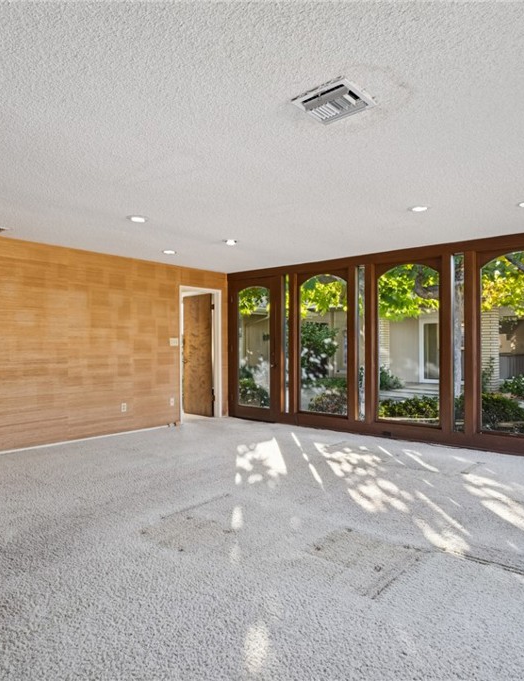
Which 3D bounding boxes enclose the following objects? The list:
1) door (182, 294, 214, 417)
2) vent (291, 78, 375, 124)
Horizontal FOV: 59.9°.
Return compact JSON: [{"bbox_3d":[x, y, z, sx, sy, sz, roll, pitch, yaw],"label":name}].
[{"bbox_3d":[-1.107,0.257,7.800,0.750,2.030,0.045,-1,-1,44],"label":"door"},{"bbox_3d":[0.367,-1.189,2.298,0.310,0.025,0.310,0,-1,40],"label":"vent"}]

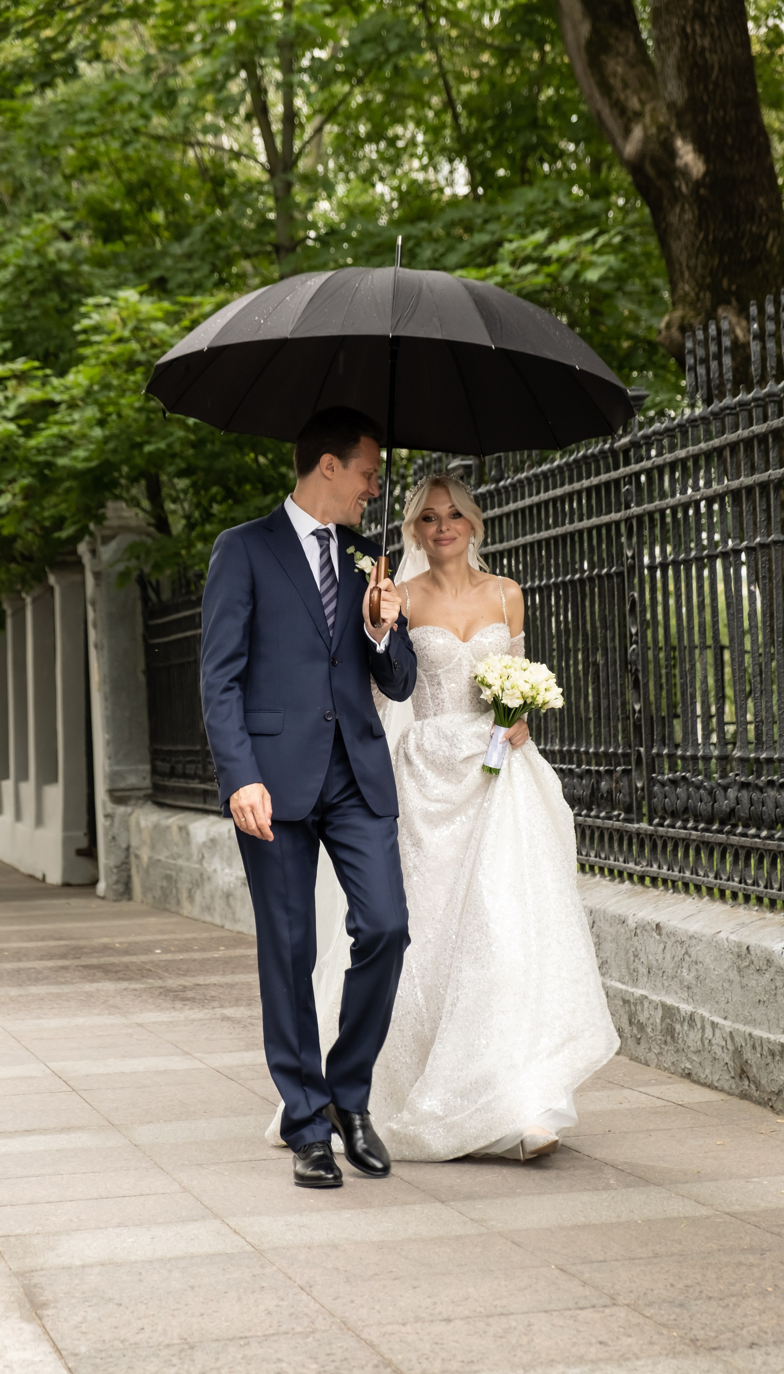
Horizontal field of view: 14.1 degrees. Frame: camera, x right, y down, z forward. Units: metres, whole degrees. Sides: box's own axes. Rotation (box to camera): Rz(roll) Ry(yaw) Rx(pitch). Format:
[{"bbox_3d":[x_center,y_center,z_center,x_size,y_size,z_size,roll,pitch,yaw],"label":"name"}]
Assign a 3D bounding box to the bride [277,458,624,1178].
[{"bbox_3d":[0.115,0.310,7.920,0.800,1.690,0.900,-2,-1,-9],"label":"bride"}]

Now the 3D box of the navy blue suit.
[{"bbox_3d":[-0.201,0.323,7.520,0.510,1.530,0.500,-2,-1,-13],"label":"navy blue suit"}]

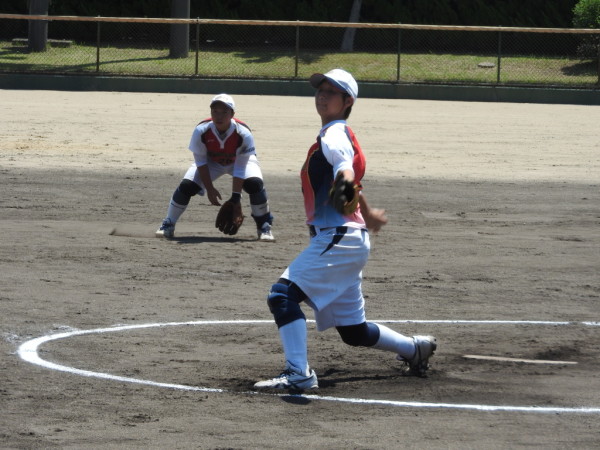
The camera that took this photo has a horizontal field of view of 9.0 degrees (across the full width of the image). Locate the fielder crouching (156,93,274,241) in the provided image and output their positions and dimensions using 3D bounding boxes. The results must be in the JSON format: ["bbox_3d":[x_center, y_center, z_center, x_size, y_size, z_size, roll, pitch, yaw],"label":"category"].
[{"bbox_3d":[-0.630,-0.437,28.500,0.890,1.100,0.780,2,3,12],"label":"fielder crouching"}]

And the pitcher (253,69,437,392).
[{"bbox_3d":[0.210,0.015,17.350,0.900,1.430,1.150,1,3,-10],"label":"pitcher"}]

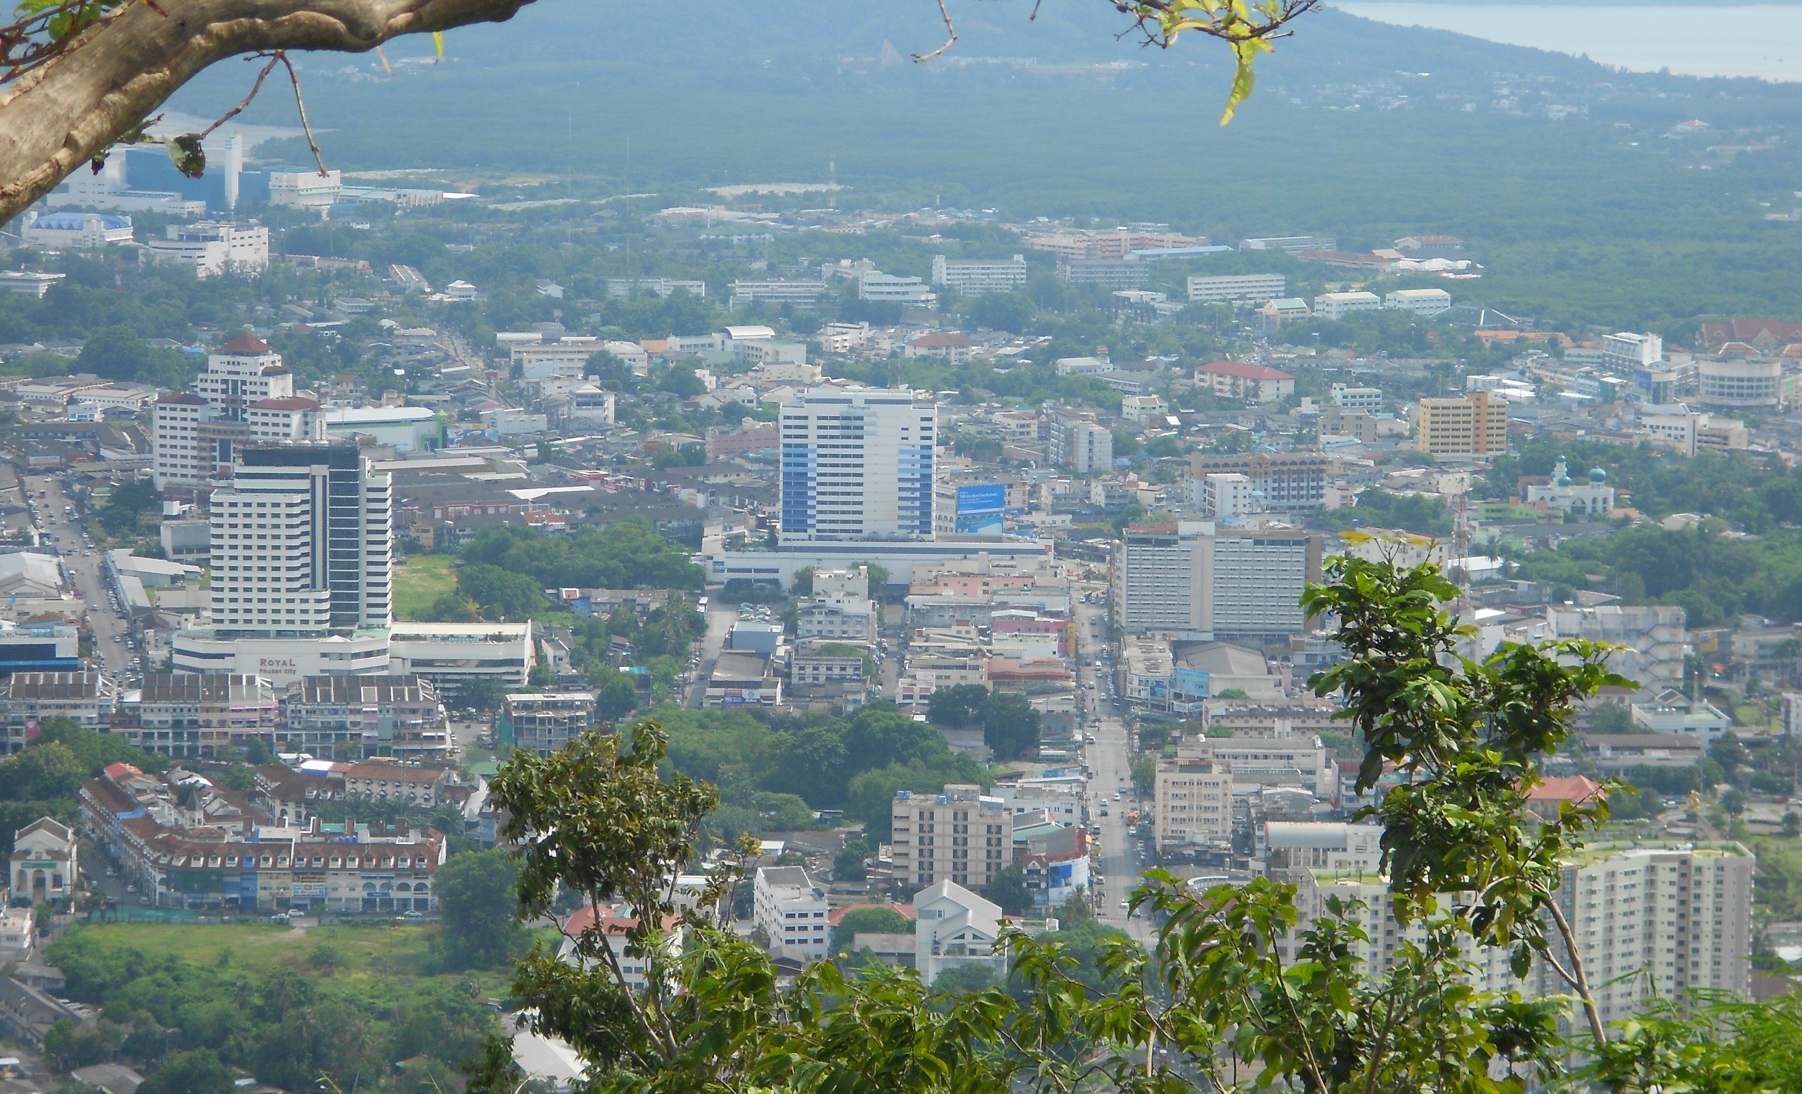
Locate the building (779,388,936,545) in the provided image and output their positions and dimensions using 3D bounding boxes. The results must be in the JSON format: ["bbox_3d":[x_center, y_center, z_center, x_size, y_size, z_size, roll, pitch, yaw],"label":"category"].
[{"bbox_3d":[-14.980,-27.040,1768.300,52.500,52.000,20.000,1,7,1],"label":"building"}]

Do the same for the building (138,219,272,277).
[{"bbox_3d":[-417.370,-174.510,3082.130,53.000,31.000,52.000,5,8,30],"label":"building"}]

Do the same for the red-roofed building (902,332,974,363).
[{"bbox_3d":[18.570,-99.650,2616.220,34.000,13.500,16.000,0,7,-8],"label":"red-roofed building"}]

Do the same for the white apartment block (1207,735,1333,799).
[{"bbox_3d":[97.620,58.520,1371.580,33.000,14.500,14.000,1,7,0],"label":"white apartment block"}]

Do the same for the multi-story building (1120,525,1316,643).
[{"bbox_3d":[102.490,11.840,1649.560,64.000,37.500,19.000,1,7,1],"label":"multi-story building"}]

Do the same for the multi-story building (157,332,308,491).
[{"bbox_3d":[-255.650,-48.330,1988.130,55.000,61.000,32.000,4,8,23],"label":"multi-story building"}]

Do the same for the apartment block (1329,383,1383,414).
[{"bbox_3d":[206.400,-64.850,2337.710,20.000,16.500,9.500,-2,8,-23],"label":"apartment block"}]

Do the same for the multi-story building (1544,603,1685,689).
[{"bbox_3d":[212.500,31.350,1528.860,38.500,26.000,18.000,1,7,1],"label":"multi-story building"}]

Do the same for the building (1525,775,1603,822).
[{"bbox_3d":[172.530,65.180,1344.540,21.000,10.000,15.000,1,7,4],"label":"building"}]

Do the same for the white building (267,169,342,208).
[{"bbox_3d":[-450.330,-269.970,3895.090,30.000,28.000,47.500,5,9,35],"label":"white building"}]

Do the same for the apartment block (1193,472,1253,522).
[{"bbox_3d":[124.330,-17.650,1945.840,13.500,17.000,15.000,-1,7,-10],"label":"apartment block"}]

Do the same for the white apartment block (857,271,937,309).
[{"bbox_3d":[-3.040,-148.080,2990.240,45.000,19.500,18.000,0,7,-7],"label":"white apartment block"}]

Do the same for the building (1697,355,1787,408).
[{"bbox_3d":[395.380,-76.460,2427.970,37.500,23.000,26.000,1,7,2],"label":"building"}]

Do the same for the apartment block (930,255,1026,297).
[{"bbox_3d":[47.210,-163.150,3093.220,55.000,21.000,15.000,0,7,-8],"label":"apartment block"}]

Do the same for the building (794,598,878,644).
[{"bbox_3d":[-20.170,24.100,1616.820,23.000,13.300,22.000,1,7,4],"label":"building"}]

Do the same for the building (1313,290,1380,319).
[{"bbox_3d":[253.740,-136.400,2931.630,33.500,15.500,18.000,-5,9,-37],"label":"building"}]

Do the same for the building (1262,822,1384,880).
[{"bbox_3d":[102.960,74.150,1249.890,30.000,14.500,16.000,1,7,6],"label":"building"}]

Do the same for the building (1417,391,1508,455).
[{"bbox_3d":[238.740,-50.830,2187.540,35.000,27.500,11.000,-2,8,-18],"label":"building"}]

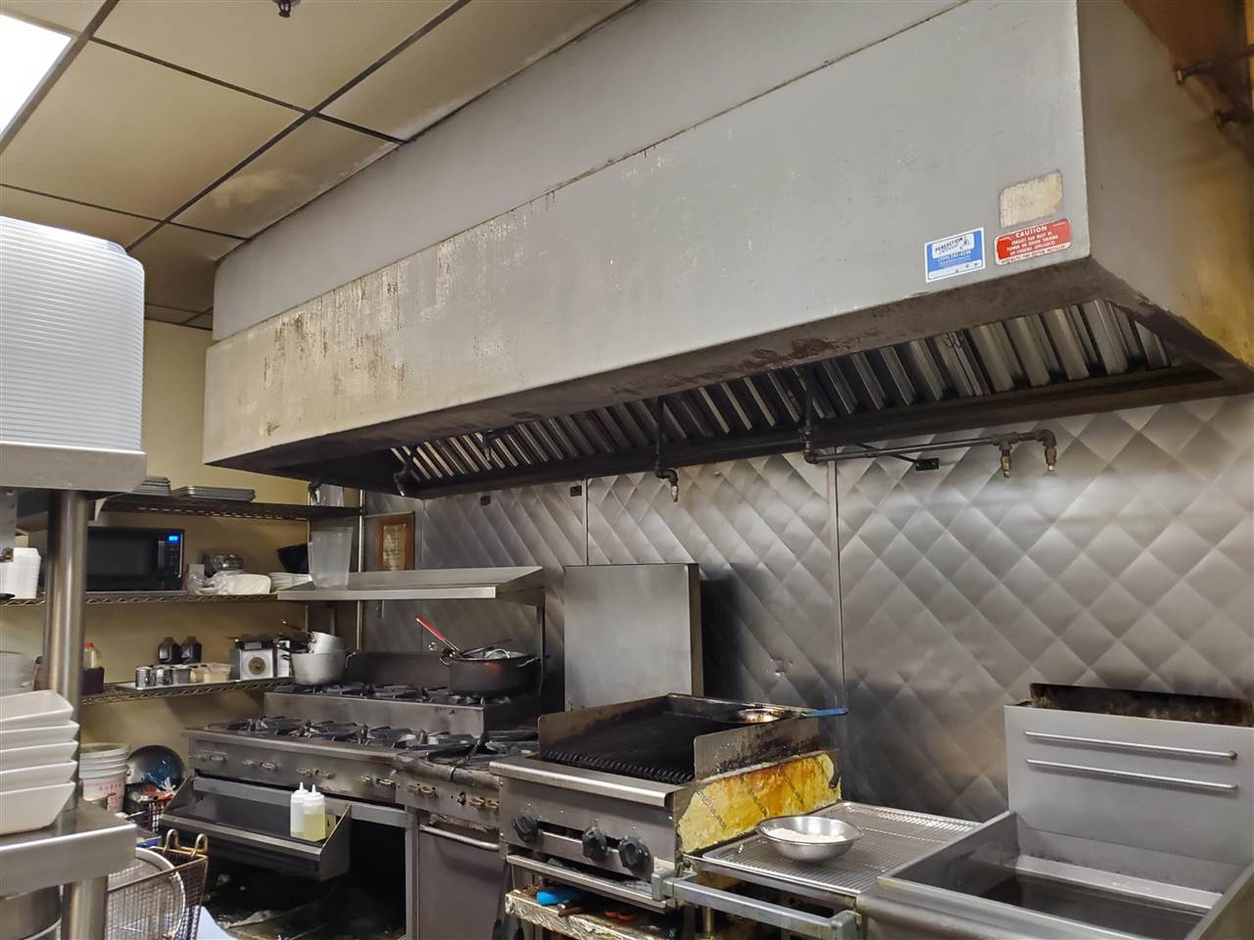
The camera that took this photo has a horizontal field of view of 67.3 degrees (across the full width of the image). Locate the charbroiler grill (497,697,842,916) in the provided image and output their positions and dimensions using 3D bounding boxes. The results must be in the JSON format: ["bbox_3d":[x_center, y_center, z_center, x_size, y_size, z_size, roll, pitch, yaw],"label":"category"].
[{"bbox_3d":[0.104,0.796,2.393,0.615,0.345,0.670,-7,-9,44],"label":"charbroiler grill"}]

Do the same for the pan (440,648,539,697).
[{"bbox_3d":[-0.558,0.820,3.833,0.410,0.155,0.360,-2,-6,7],"label":"pan"}]

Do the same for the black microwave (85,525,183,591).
[{"bbox_3d":[-2.453,0.437,4.510,0.375,0.295,0.495,-7,-9,44],"label":"black microwave"}]

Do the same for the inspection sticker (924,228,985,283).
[{"bbox_3d":[0.607,-0.397,1.742,0.115,0.077,0.002,-7,-9,43],"label":"inspection sticker"}]

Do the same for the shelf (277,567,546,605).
[{"bbox_3d":[-0.890,0.462,3.726,1.220,0.115,0.270,-5,-7,34],"label":"shelf"}]

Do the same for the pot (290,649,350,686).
[{"bbox_3d":[-1.263,0.813,3.880,0.240,0.140,0.240,-1,-6,0],"label":"pot"}]

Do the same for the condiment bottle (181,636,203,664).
[{"bbox_3d":[-2.249,0.965,4.863,0.110,0.205,0.110,3,-8,-33],"label":"condiment bottle"}]

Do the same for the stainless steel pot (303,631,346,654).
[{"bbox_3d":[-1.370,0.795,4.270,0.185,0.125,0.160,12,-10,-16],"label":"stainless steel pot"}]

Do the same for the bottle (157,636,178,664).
[{"bbox_3d":[-2.341,0.955,4.805,0.105,0.205,0.115,-7,-9,44],"label":"bottle"}]

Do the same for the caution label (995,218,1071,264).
[{"bbox_3d":[0.692,-0.387,1.605,0.126,0.053,0.003,-7,-9,44],"label":"caution label"}]

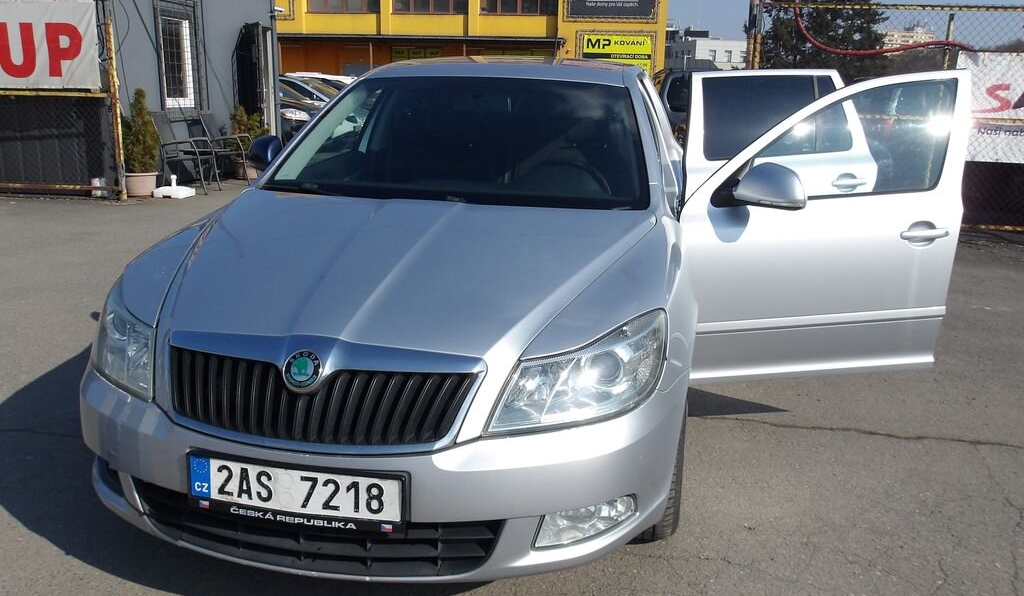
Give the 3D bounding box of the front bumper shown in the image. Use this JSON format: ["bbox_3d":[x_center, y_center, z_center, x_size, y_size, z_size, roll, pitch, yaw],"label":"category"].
[{"bbox_3d":[-0.448,0.404,2.081,1.740,0.415,0.580,4,17,11],"label":"front bumper"}]

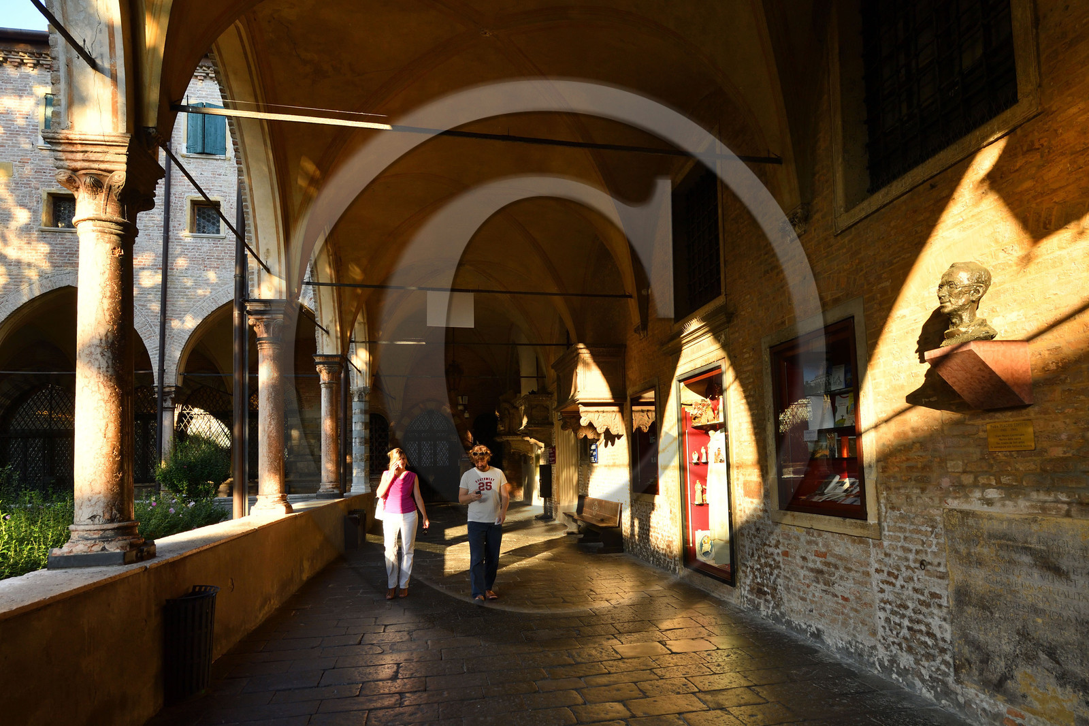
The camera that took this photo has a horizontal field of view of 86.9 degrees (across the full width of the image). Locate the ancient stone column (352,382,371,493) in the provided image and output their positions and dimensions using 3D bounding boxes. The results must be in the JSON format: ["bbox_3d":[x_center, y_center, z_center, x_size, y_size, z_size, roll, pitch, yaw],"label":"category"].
[{"bbox_3d":[-4.153,1.714,13.000,0.390,2.450,0.390,0,-6,-9],"label":"ancient stone column"}]

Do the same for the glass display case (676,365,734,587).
[{"bbox_3d":[1.990,1.345,7.200,0.220,2.530,1.270,0,-6,-9],"label":"glass display case"}]

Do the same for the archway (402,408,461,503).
[{"bbox_3d":[-4.290,3.494,22.000,2.220,3.550,0.400,0,-6,-9],"label":"archway"}]

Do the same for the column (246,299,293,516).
[{"bbox_3d":[-3.253,0.503,6.820,0.400,2.520,0.400,0,-6,-9],"label":"column"}]

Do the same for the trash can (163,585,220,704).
[{"bbox_3d":[-2.404,1.932,3.998,0.250,0.680,0.440,0,-6,-11],"label":"trash can"}]

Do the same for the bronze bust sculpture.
[{"bbox_3d":[2.221,-0.292,3.041,0.250,0.430,0.240,-1,-6,1],"label":"bronze bust sculpture"}]

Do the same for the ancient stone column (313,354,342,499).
[{"bbox_3d":[-3.723,1.073,9.900,0.400,2.460,0.400,0,-6,-9],"label":"ancient stone column"}]

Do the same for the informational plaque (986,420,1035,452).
[{"bbox_3d":[2.441,0.385,3.019,0.012,0.150,0.240,0,-6,-11],"label":"informational plaque"}]

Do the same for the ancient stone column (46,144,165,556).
[{"bbox_3d":[-2.897,-0.057,3.796,0.490,2.720,0.490,0,-6,-11],"label":"ancient stone column"}]

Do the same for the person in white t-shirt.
[{"bbox_3d":[-0.675,1.720,6.330,0.550,1.720,0.420,0,-6,-8],"label":"person in white t-shirt"}]

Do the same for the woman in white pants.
[{"bbox_3d":[-1.582,1.748,6.420,0.570,1.650,0.370,1,-6,-13],"label":"woman in white pants"}]

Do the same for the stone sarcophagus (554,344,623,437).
[{"bbox_3d":[0.738,0.561,9.784,0.820,1.420,1.800,0,-6,-11],"label":"stone sarcophagus"}]

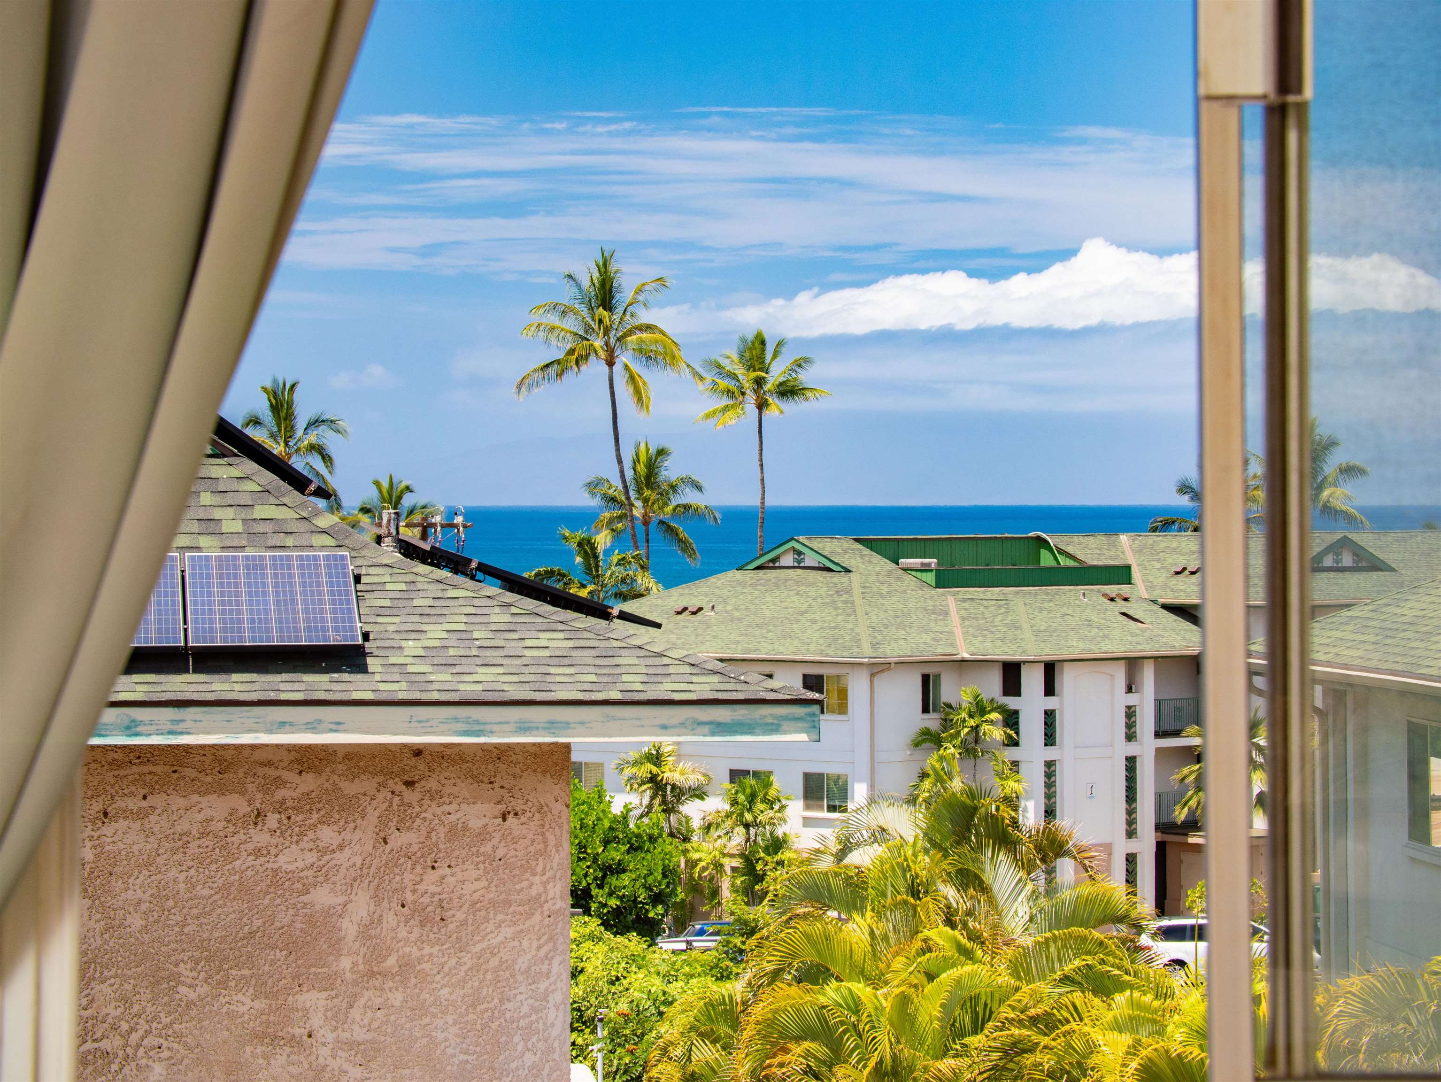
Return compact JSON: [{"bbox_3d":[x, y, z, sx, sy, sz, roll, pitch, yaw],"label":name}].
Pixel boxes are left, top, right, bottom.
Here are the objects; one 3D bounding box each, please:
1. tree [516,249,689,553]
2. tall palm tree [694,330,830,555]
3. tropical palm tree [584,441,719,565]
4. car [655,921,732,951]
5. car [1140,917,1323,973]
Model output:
[{"bbox_3d":[-4.280,0.466,207.000,6.500,22.560,6.500,0,0,0],"label":"tree"},{"bbox_3d":[1.635,1.618,222.000,5.600,20.080,5.600,0,0,0],"label":"tall palm tree"},{"bbox_3d":[-2.667,3.919,215.000,5.400,15.560,5.400,0,0,0],"label":"tropical palm tree"},{"bbox_3d":[0.075,10.828,149.000,4.600,1.540,1.830,0,0,-26],"label":"car"},{"bbox_3d":[13.508,10.745,147.000,4.800,1.730,1.900,0,0,-2],"label":"car"}]

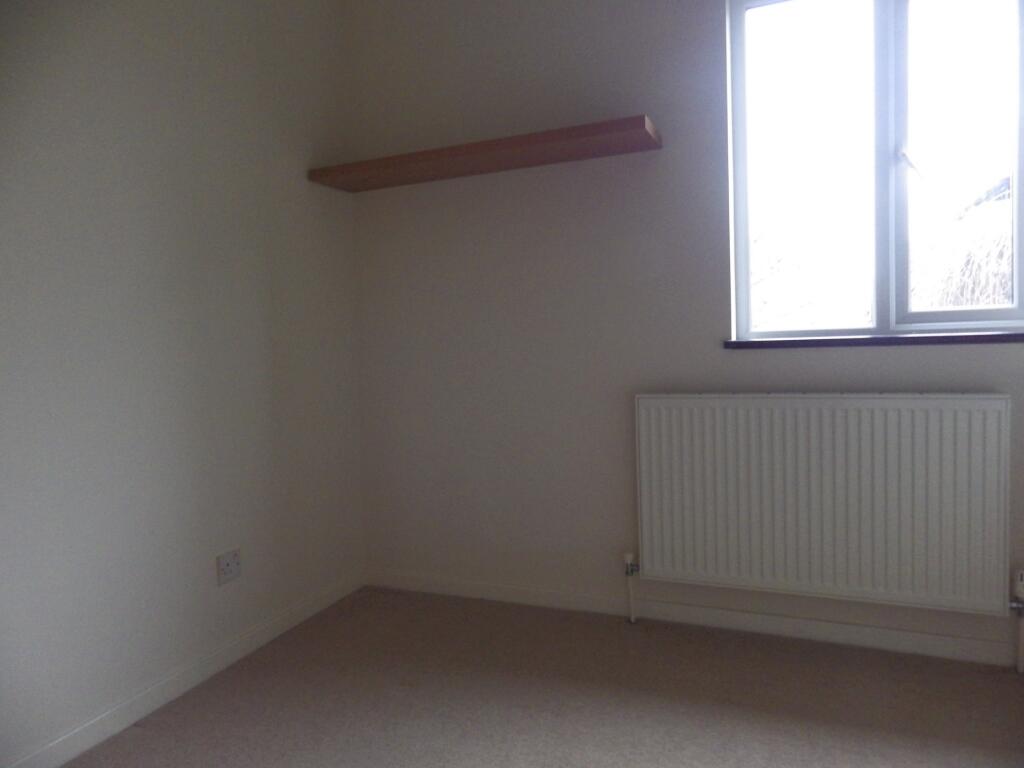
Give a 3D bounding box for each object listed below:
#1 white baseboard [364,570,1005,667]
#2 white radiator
[{"bbox_3d":[0.432,0.763,2.208,2.180,0.071,0.017,0,3,22],"label":"white baseboard"},{"bbox_3d":[0.882,0.332,1.954,0.988,0.600,0.065,0,3,22],"label":"white radiator"}]

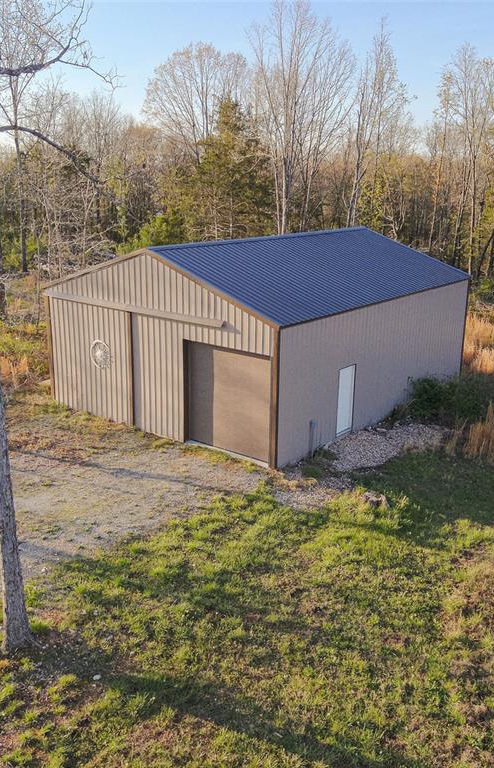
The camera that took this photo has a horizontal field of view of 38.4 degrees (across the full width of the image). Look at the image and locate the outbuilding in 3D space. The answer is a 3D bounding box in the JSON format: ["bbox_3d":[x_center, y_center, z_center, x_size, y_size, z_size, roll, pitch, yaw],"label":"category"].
[{"bbox_3d":[0.947,-2.478,24.911,9.180,5.306,12.080,13,20,36],"label":"outbuilding"}]

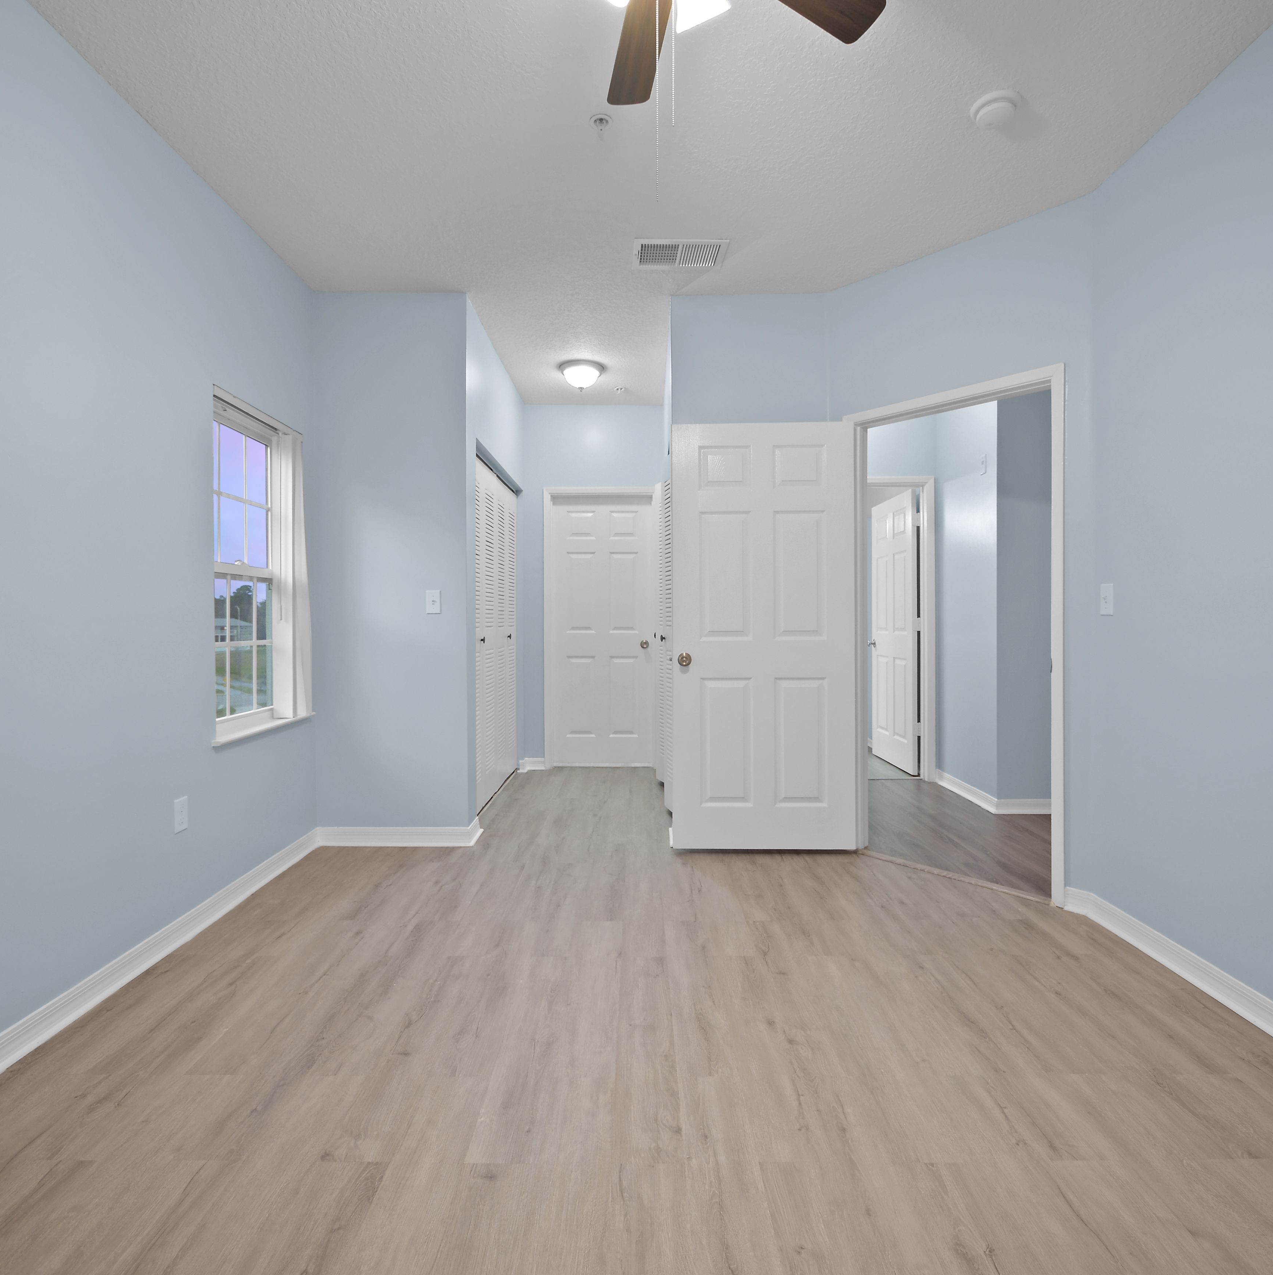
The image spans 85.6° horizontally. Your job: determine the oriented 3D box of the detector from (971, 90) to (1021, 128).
[{"bbox_3d":[1.126,-1.640,2.154,0.140,0.046,0.140,0,1,0],"label":"detector"}]

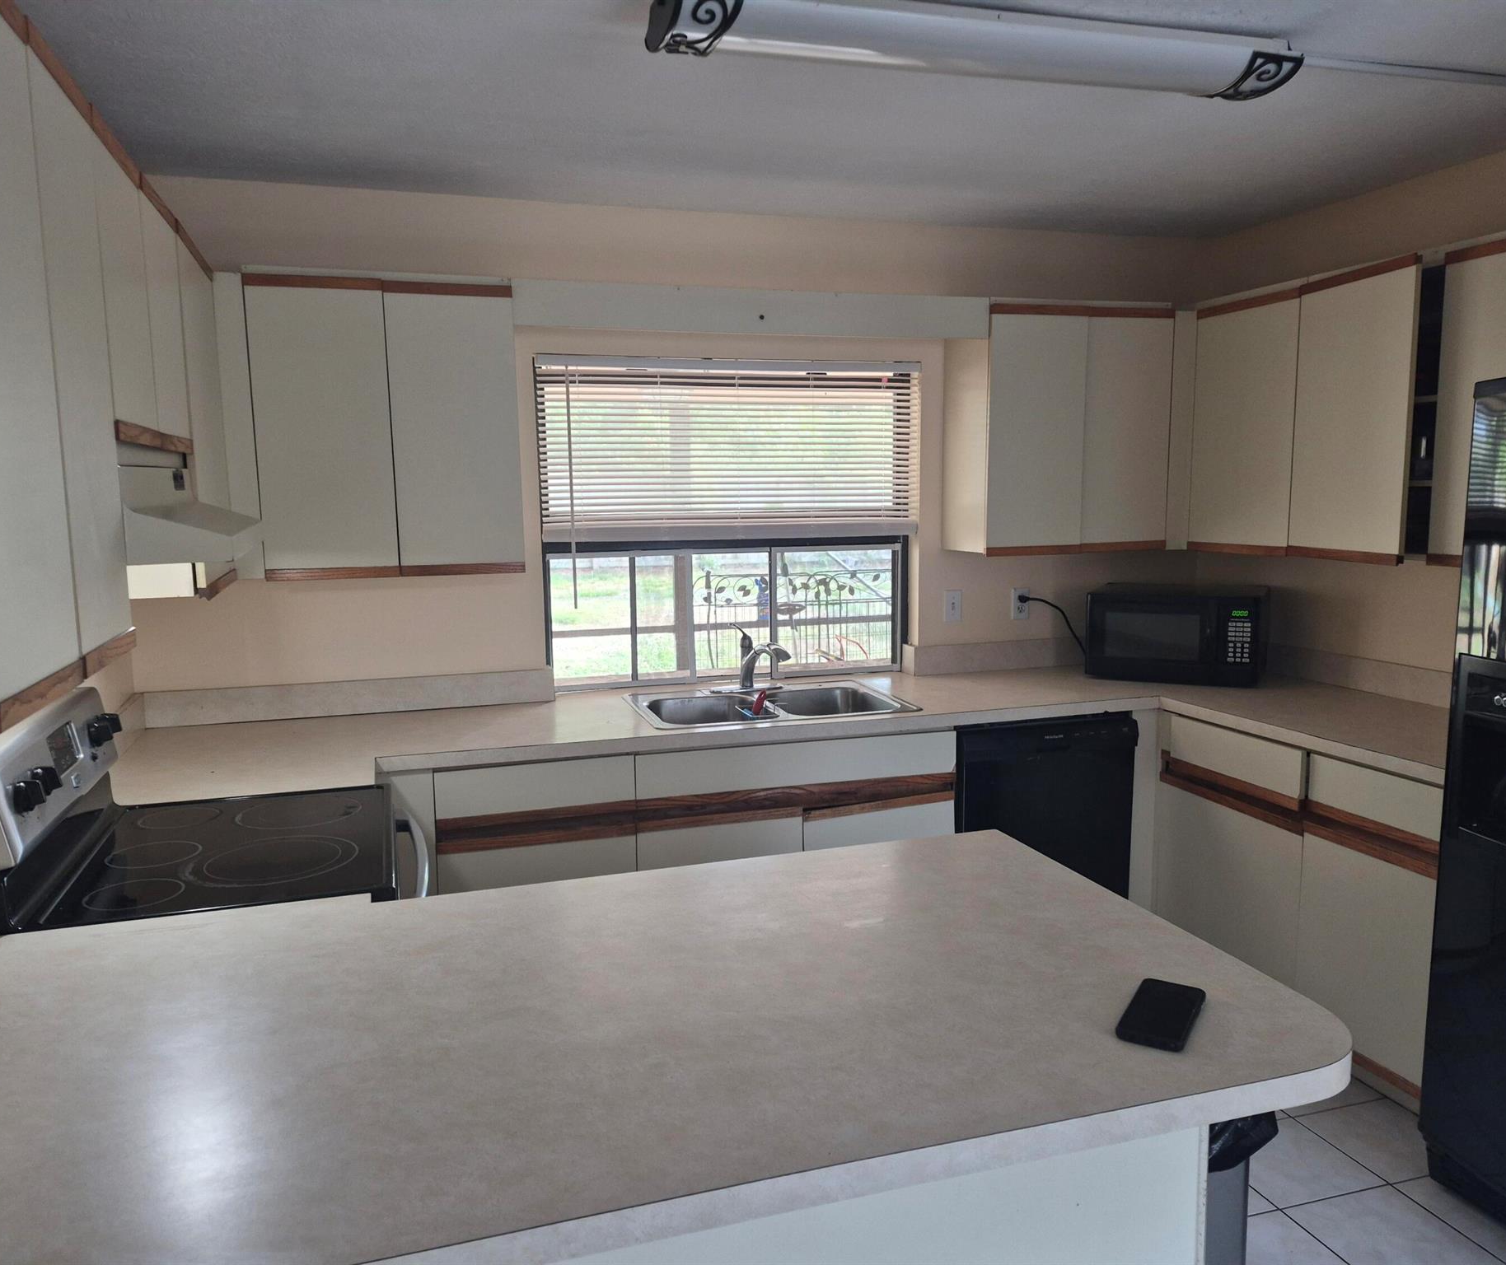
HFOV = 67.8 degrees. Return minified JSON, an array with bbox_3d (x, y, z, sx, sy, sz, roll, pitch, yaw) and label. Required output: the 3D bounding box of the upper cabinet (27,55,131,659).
[{"bbox_3d":[-1.063,-0.348,1.497,0.311,0.753,0.331,-3,8,-18],"label":"upper cabinet"}]

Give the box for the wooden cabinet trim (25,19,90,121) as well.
[{"bbox_3d":[-0.936,-0.744,1.500,0.022,0.034,0.312,-3,8,-18],"label":"wooden cabinet trim"}]

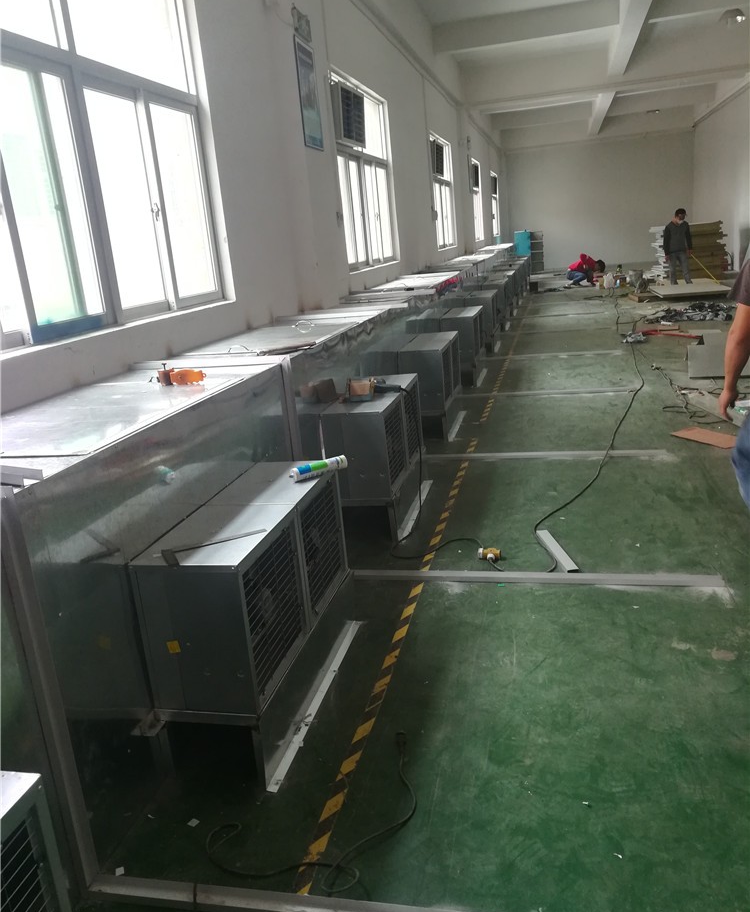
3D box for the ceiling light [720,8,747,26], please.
[{"bbox_3d":[5.207,-6.402,10.949,0.360,0.230,0.360,-1,17,14],"label":"ceiling light"}]

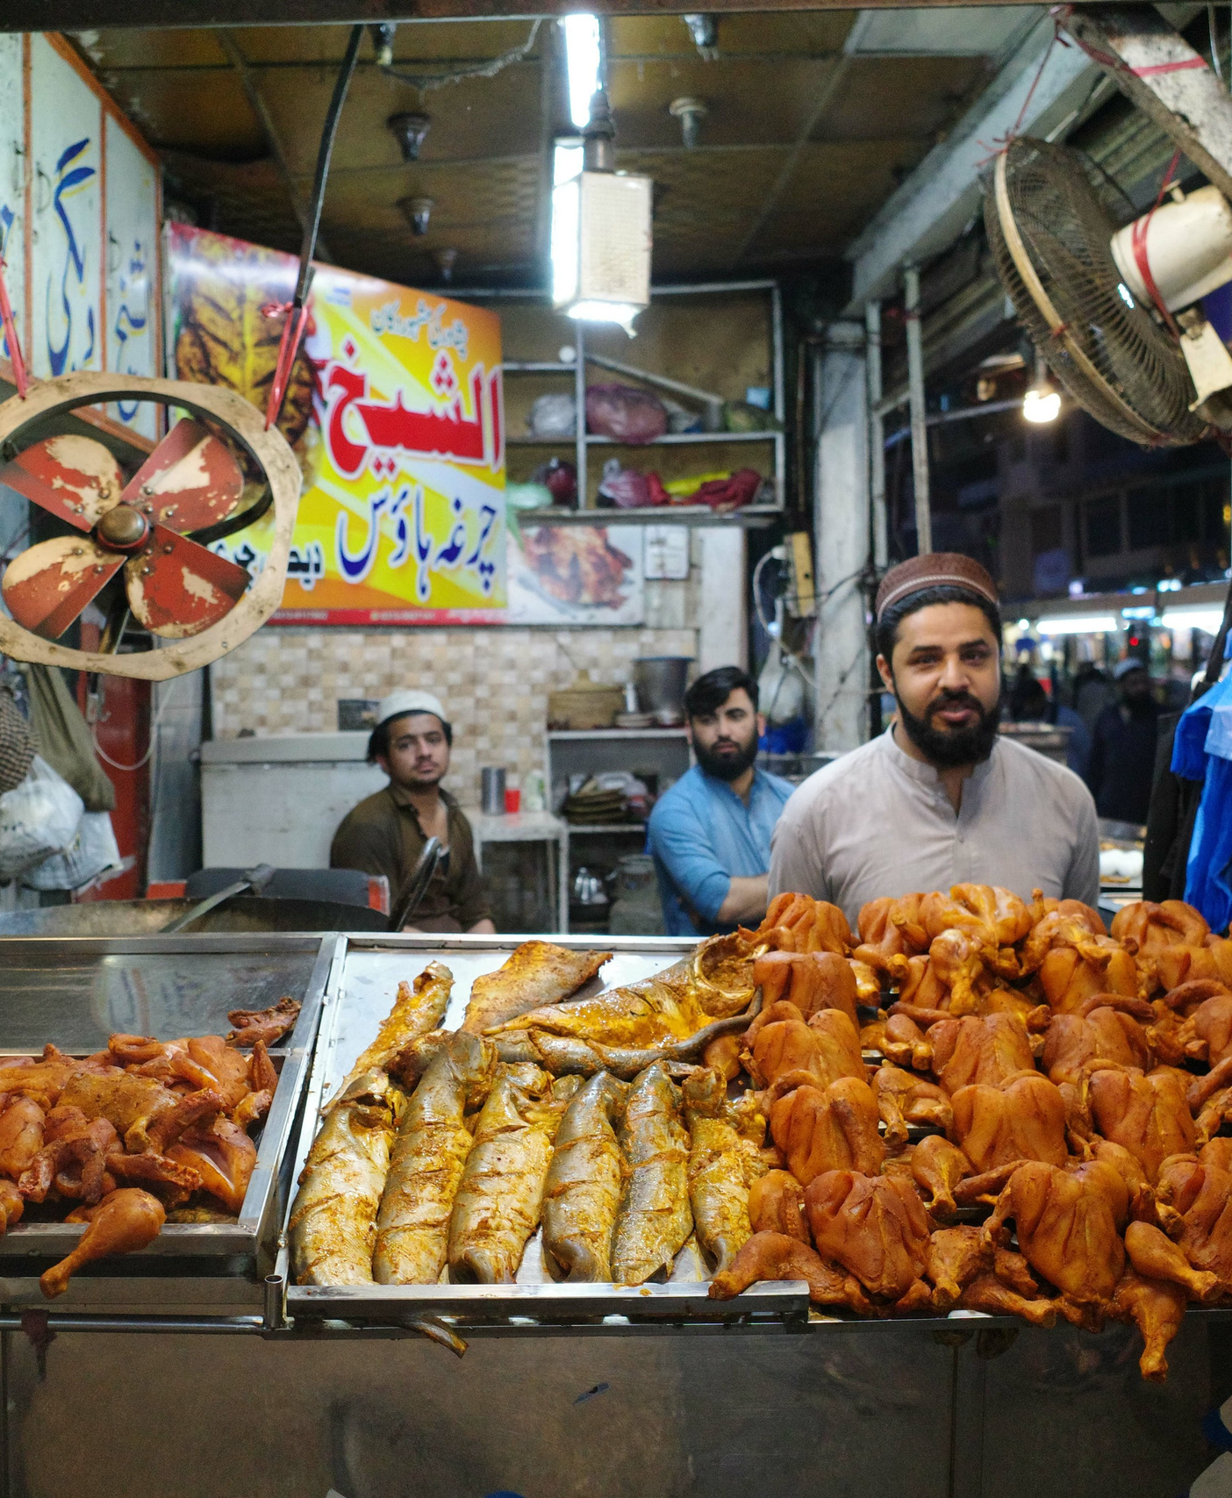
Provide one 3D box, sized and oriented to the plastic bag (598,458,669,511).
[{"bbox_3d":[0.051,-0.767,5.060,0.205,0.140,0.160,-1,3,-3],"label":"plastic bag"}]

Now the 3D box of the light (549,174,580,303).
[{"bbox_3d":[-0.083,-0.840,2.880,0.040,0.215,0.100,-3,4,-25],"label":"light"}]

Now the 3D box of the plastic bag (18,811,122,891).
[{"bbox_3d":[-1.079,0.199,3.450,0.200,0.190,0.150,-1,3,-3],"label":"plastic bag"}]

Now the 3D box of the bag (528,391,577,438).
[{"bbox_3d":[-0.181,-0.971,5.080,0.140,0.130,0.140,-1,3,-3],"label":"bag"}]

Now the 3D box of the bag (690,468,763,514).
[{"bbox_3d":[0.320,-0.747,5.060,0.205,0.120,0.160,-1,3,-3],"label":"bag"}]

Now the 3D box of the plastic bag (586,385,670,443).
[{"bbox_3d":[0.031,-0.976,5.080,0.235,0.165,0.190,-1,3,-3],"label":"plastic bag"}]

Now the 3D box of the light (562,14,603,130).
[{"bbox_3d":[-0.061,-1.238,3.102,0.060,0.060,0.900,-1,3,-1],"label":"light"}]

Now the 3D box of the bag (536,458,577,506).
[{"bbox_3d":[-0.175,-0.772,5.060,0.125,0.135,0.130,-1,3,-3],"label":"bag"}]

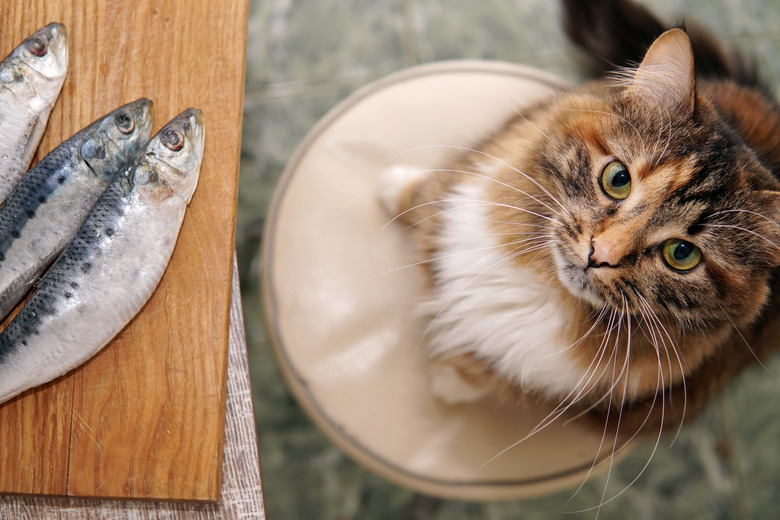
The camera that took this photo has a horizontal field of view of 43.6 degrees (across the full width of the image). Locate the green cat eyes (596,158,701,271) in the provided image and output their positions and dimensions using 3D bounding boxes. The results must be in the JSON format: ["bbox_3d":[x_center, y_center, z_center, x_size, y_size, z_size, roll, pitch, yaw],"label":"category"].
[{"bbox_3d":[0.122,-0.020,0.456,0.018,0.015,0.063,-43,82,23],"label":"green cat eyes"}]

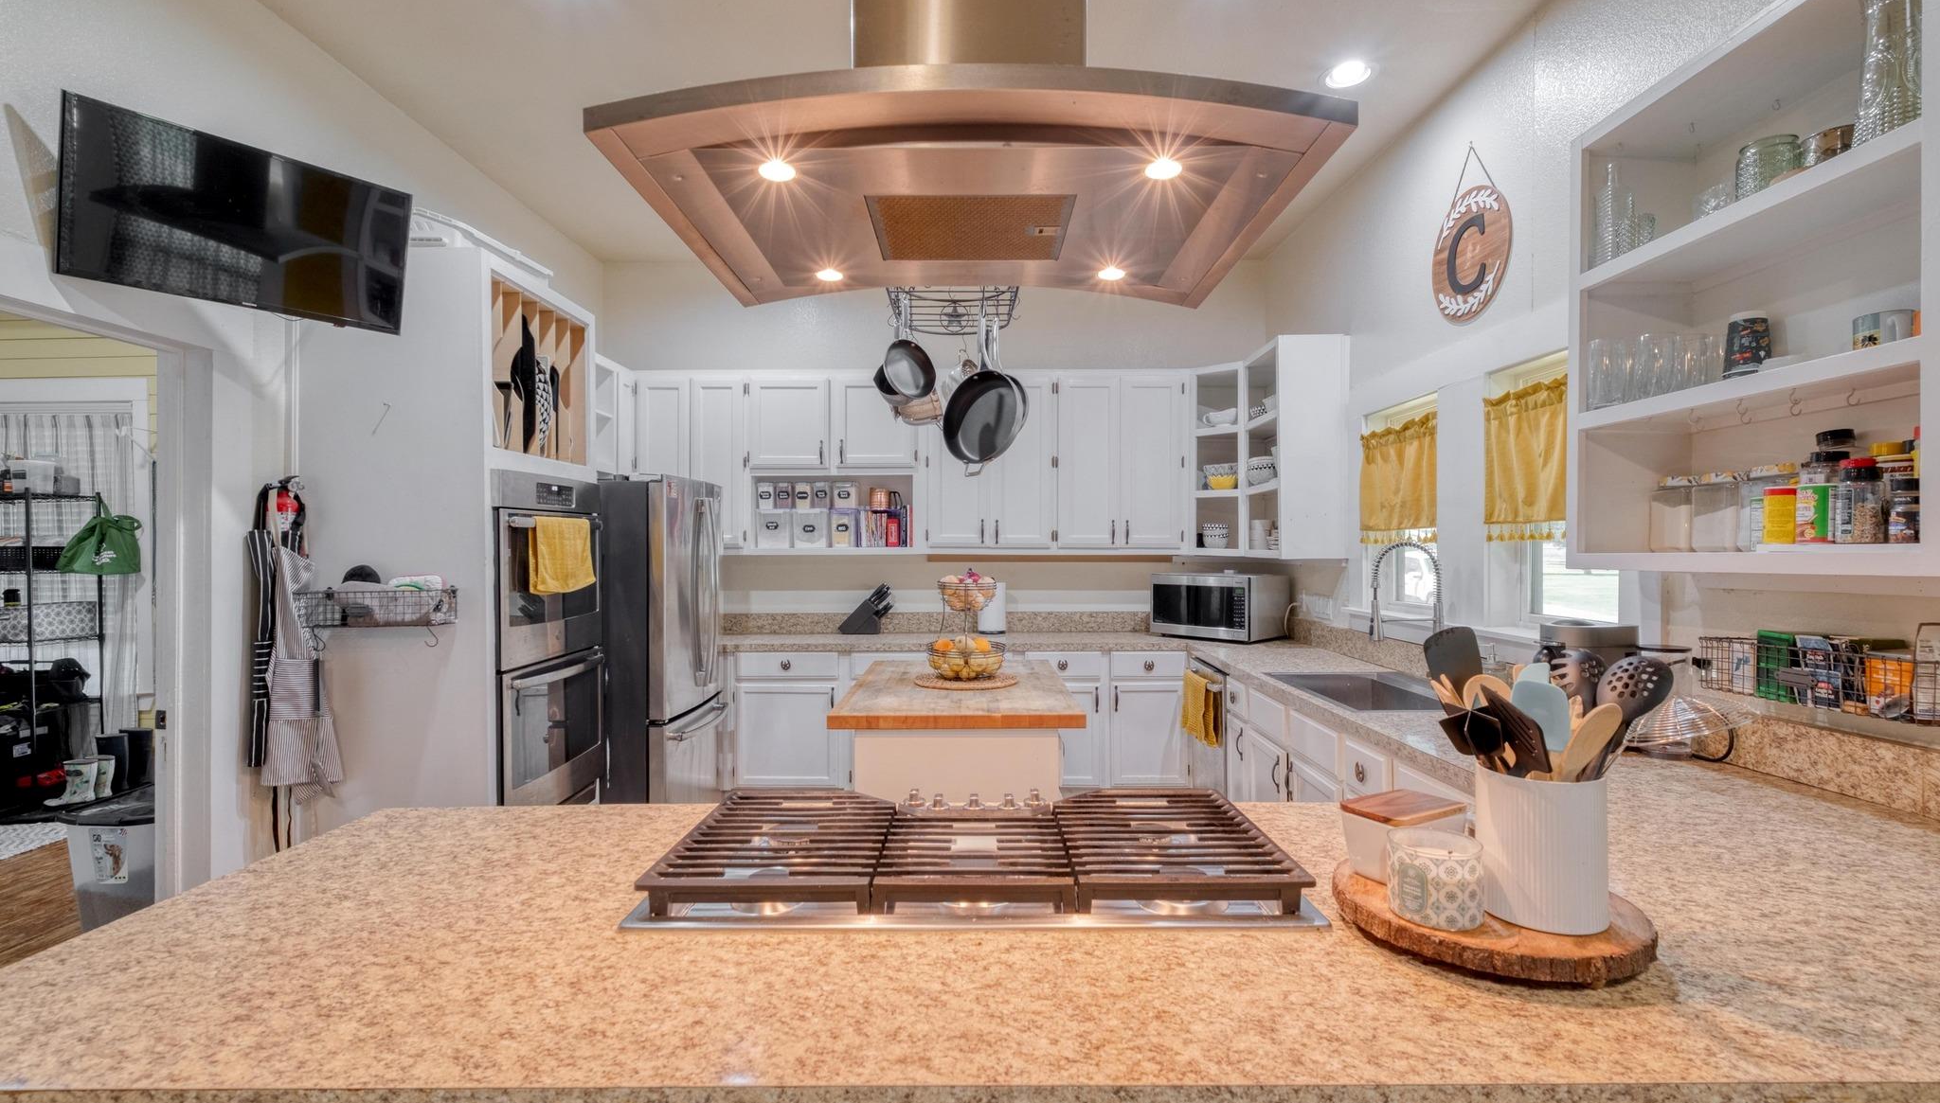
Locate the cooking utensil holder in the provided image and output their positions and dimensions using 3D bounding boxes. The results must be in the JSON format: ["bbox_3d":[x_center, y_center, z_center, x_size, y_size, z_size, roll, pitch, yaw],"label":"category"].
[{"bbox_3d":[0.708,0.355,1.007,0.140,0.178,0.140,0,0,0],"label":"cooking utensil holder"}]

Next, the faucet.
[{"bbox_3d":[1.565,0.222,2.890,0.280,0.530,0.080,0,0,0],"label":"faucet"}]

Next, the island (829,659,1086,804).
[{"bbox_3d":[-0.035,0.943,2.985,0.765,0.914,1.160,0,0,0],"label":"island"}]

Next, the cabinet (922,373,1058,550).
[{"bbox_3d":[0.113,-0.500,4.610,0.755,0.985,0.340,0,0,0],"label":"cabinet"}]

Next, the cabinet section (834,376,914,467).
[{"bbox_3d":[-0.525,-0.712,4.640,0.445,0.508,0.320,0,0,0],"label":"cabinet section"}]

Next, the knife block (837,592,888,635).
[{"bbox_3d":[-0.603,0.350,4.670,0.300,0.275,0.115,0,0,0],"label":"knife block"}]

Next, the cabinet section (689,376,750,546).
[{"bbox_3d":[-1.397,-0.500,4.640,0.315,0.958,0.320,0,0,0],"label":"cabinet section"}]

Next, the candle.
[{"bbox_3d":[0.587,0.413,1.021,0.105,0.087,0.105,0,0,-33],"label":"candle"}]

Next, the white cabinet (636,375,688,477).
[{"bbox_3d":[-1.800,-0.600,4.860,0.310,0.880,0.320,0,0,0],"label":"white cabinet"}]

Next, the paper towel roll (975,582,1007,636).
[{"bbox_3d":[0.128,0.338,4.760,0.155,0.300,0.155,0,0,0],"label":"paper towel roll"}]

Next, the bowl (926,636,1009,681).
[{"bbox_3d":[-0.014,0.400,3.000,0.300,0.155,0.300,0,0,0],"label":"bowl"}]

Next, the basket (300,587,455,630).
[{"bbox_3d":[-1.845,0.172,2.515,0.420,0.120,0.130,0,0,0],"label":"basket"}]

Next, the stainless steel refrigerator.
[{"bbox_3d":[-1.710,0.520,3.965,0.890,1.760,0.840,0,0,0],"label":"stainless steel refrigerator"}]

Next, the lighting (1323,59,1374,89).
[{"bbox_3d":[1.341,-1.690,2.860,0.180,0.030,0.180,0,0,0],"label":"lighting"}]

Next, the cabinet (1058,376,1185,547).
[{"bbox_3d":[0.866,-0.515,4.860,0.760,1.050,0.320,0,0,0],"label":"cabinet"}]

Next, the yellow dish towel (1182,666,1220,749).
[{"bbox_3d":[1.075,0.730,3.800,0.065,0.300,0.410,0,0,0],"label":"yellow dish towel"}]

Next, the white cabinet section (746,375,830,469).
[{"bbox_3d":[-1.006,-0.712,4.640,0.450,0.508,0.320,0,0,0],"label":"white cabinet section"}]

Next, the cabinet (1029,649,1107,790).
[{"bbox_3d":[0.535,0.935,4.680,0.440,0.820,0.590,0,0,0],"label":"cabinet"}]

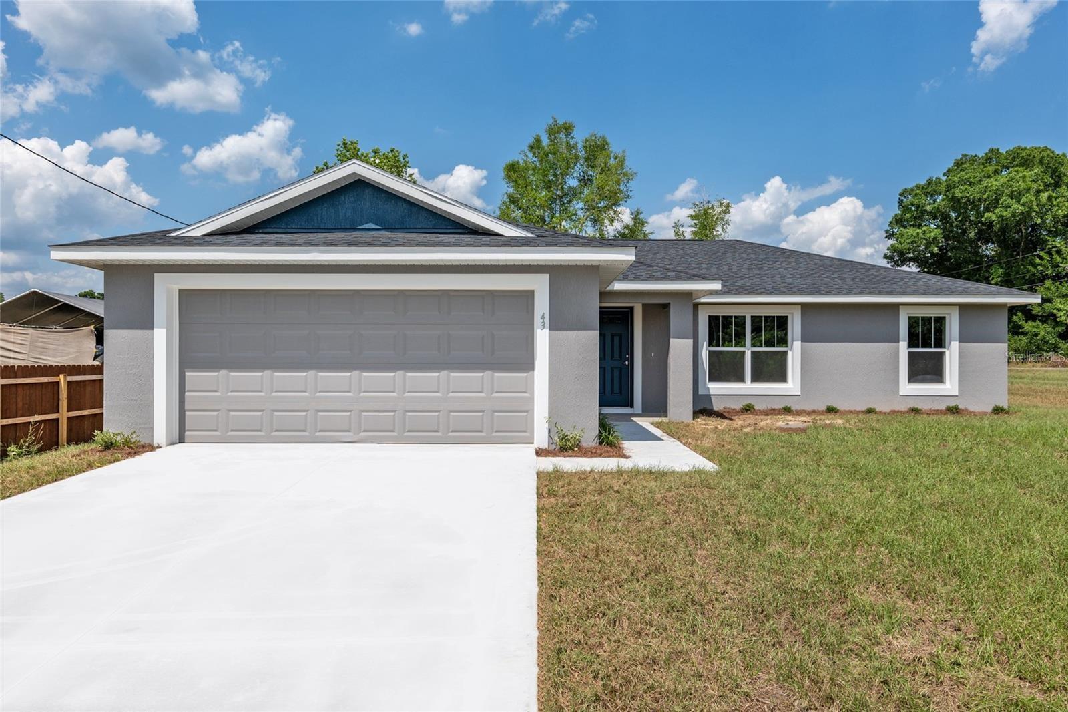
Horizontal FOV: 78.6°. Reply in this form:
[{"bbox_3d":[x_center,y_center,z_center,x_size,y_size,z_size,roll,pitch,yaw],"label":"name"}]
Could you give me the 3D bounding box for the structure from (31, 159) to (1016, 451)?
[{"bbox_3d":[2.300,-1.060,15.900,17.100,4.650,15.000,0,0,0],"label":"structure"}]

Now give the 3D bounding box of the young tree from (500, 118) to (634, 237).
[{"bbox_3d":[1.900,-6.050,37.000,7.900,14.900,7.600,0,0,0],"label":"young tree"}]

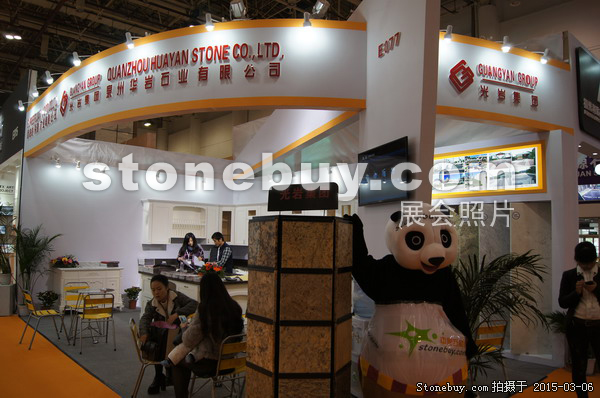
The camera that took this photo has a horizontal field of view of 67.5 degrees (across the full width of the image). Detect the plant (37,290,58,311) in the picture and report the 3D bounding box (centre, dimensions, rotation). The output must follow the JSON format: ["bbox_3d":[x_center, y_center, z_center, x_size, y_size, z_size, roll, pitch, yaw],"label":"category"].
[{"bbox_3d":[-4.787,1.984,8.514,0.380,0.410,0.370,1,-3,0],"label":"plant"}]

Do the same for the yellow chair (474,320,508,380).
[{"bbox_3d":[1.965,1.683,4.892,0.440,0.755,0.540,3,-5,-22],"label":"yellow chair"}]

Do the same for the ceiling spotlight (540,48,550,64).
[{"bbox_3d":[2.885,-1.675,5.280,0.100,0.180,0.110,2,-4,-25],"label":"ceiling spotlight"}]

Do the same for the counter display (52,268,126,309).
[{"bbox_3d":[-4.192,1.813,9.064,1.250,0.830,0.500,2,-4,-25],"label":"counter display"}]

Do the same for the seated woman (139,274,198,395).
[{"bbox_3d":[-1.435,1.407,4.865,0.560,1.190,0.660,1,-5,-6],"label":"seated woman"}]

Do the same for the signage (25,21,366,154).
[{"bbox_3d":[-2.534,-1.358,6.352,7.153,0.928,1.201,-2,-4,33],"label":"signage"}]

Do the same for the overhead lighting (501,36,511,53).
[{"bbox_3d":[2.494,-1.873,5.446,0.110,0.160,0.120,3,-6,-26],"label":"overhead lighting"}]

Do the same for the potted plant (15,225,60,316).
[{"bbox_3d":[-4.956,1.323,8.483,0.820,1.720,0.800,1,-3,0],"label":"potted plant"}]

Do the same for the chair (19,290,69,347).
[{"bbox_3d":[-3.636,1.695,6.449,0.520,0.770,0.440,4,-5,-43],"label":"chair"}]

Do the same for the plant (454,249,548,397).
[{"bbox_3d":[1.688,1.227,3.829,0.920,1.560,0.880,1,-5,0],"label":"plant"}]

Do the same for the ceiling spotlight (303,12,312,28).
[{"bbox_3d":[0.081,-1.933,4.865,0.105,0.155,0.115,1,-5,-3],"label":"ceiling spotlight"}]

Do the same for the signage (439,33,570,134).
[{"bbox_3d":[2.573,-1.352,5.515,2.220,0.934,0.250,2,-4,-25],"label":"signage"}]

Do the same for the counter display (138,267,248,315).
[{"bbox_3d":[-1.895,1.836,8.164,1.160,0.900,2.800,5,-6,-37],"label":"counter display"}]

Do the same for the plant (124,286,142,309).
[{"bbox_3d":[-3.648,2.159,9.845,0.380,0.480,0.380,3,-5,-20],"label":"plant"}]

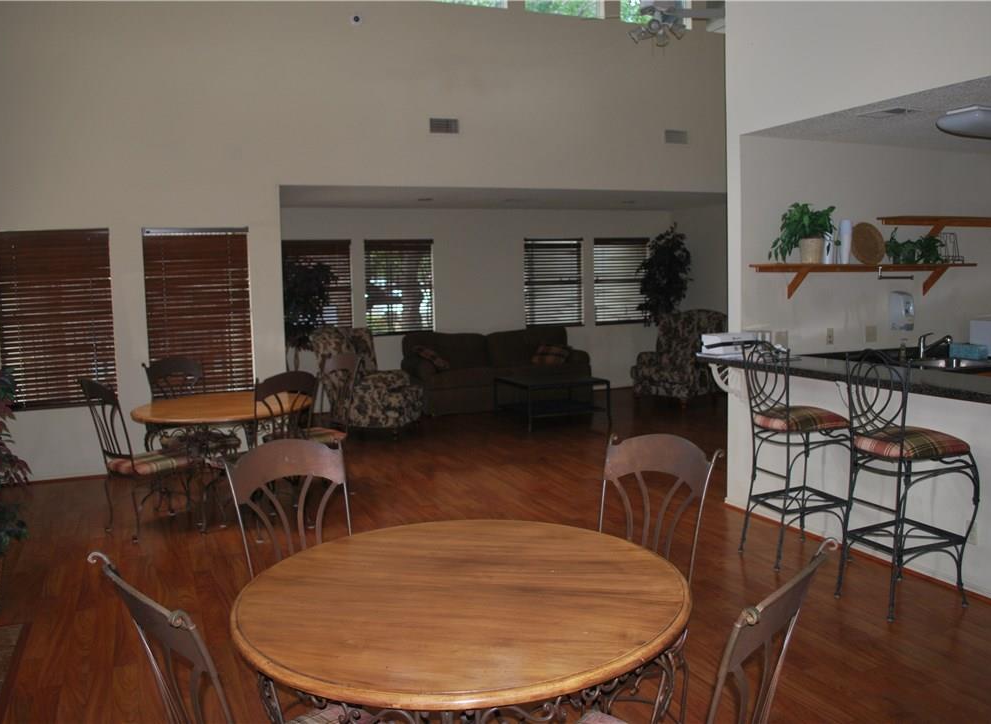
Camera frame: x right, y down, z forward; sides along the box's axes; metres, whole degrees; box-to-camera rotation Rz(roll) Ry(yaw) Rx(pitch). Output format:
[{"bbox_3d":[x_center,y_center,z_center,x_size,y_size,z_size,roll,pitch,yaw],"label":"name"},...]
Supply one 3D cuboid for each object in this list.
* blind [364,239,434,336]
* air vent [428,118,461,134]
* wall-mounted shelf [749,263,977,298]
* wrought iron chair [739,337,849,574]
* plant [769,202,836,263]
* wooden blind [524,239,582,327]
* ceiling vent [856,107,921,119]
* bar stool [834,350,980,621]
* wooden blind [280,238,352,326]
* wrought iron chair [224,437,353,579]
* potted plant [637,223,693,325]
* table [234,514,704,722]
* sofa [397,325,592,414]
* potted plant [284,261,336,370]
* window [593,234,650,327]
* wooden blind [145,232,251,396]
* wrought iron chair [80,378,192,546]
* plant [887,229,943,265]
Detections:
[{"bbox_3d":[-1.173,-0.927,9.970,0.851,1.135,0.070,-4,6,-23],"label":"blind"},{"bbox_3d":[-0.489,-2.300,7.904,0.310,0.130,0.030,-4,6,-24],"label":"air vent"},{"bbox_3d":[2.551,-0.559,5.584,1.820,0.230,0.250,-4,6,-23],"label":"wall-mounted shelf"},{"bbox_3d":[1.632,0.492,4.480,0.500,1.180,0.430,-4,6,-23],"label":"wrought iron chair"},{"bbox_3d":[2.009,-0.829,5.320,0.370,0.390,0.320,-4,6,-24],"label":"plant"},{"bbox_3d":[0.783,-1.045,10.721,0.870,1.150,0.060,-4,6,-24],"label":"wooden blind"},{"bbox_3d":[2.252,-1.415,4.649,0.210,0.020,0.260,-4,6,-24],"label":"ceiling vent"},{"bbox_3d":[1.939,0.547,3.886,0.510,1.220,0.430,-4,6,-24],"label":"bar stool"},{"bbox_3d":[-2.061,-0.845,9.466,0.860,1.140,0.060,-4,6,-24],"label":"wooden blind"},{"bbox_3d":[-0.595,0.825,2.822,0.470,1.010,0.580,-6,8,-39],"label":"wrought iron chair"},{"bbox_3d":[2.195,-0.694,10.660,0.740,2.220,0.740,-4,6,-23],"label":"potted plant"},{"bbox_3d":[-0.087,0.985,2.236,1.230,0.760,1.230,-2,6,0],"label":"table"},{"bbox_3d":[-0.006,0.076,10.015,2.180,0.940,0.920,-4,6,-23],"label":"sofa"},{"bbox_3d":[-2.068,-0.181,8.864,0.680,1.800,0.680,-4,6,-23],"label":"potted plant"},{"bbox_3d":[1.735,-1.117,11.197,0.862,1.183,0.100,-4,6,-23],"label":"window"},{"bbox_3d":[-2.595,-0.435,7.154,0.860,1.460,0.080,-4,6,-24],"label":"wooden blind"},{"bbox_3d":[-2.294,0.598,5.290,0.460,1.010,0.570,3,8,39],"label":"wrought iron chair"},{"bbox_3d":[3.008,-0.829,5.811,0.420,0.230,0.200,-4,6,-24],"label":"plant"}]

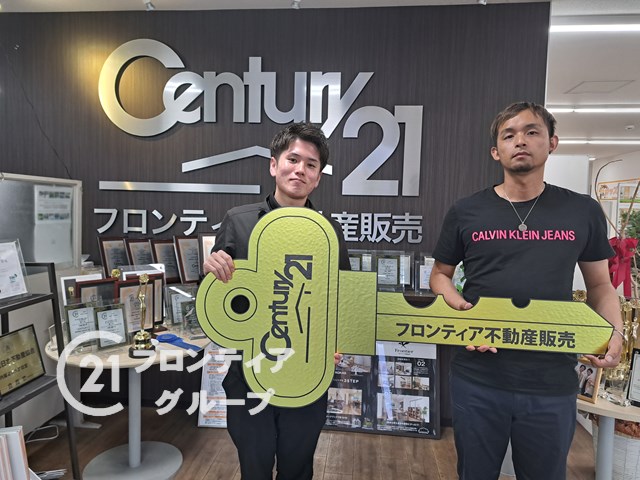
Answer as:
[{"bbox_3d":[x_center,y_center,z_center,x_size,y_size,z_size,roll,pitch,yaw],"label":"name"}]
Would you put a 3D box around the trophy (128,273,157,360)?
[{"bbox_3d":[-0.845,0.357,2.119,0.118,0.388,0.116,0,4,-22],"label":"trophy"}]

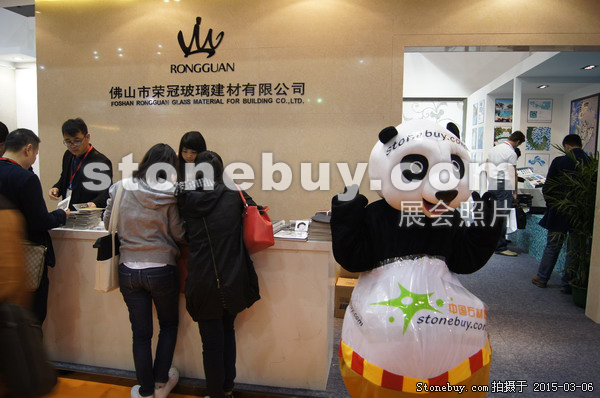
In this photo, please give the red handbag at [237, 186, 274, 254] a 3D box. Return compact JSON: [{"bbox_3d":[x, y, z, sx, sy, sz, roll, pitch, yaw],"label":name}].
[{"bbox_3d":[-0.248,0.121,2.530,0.150,0.370,0.270,3,6,25],"label":"red handbag"}]

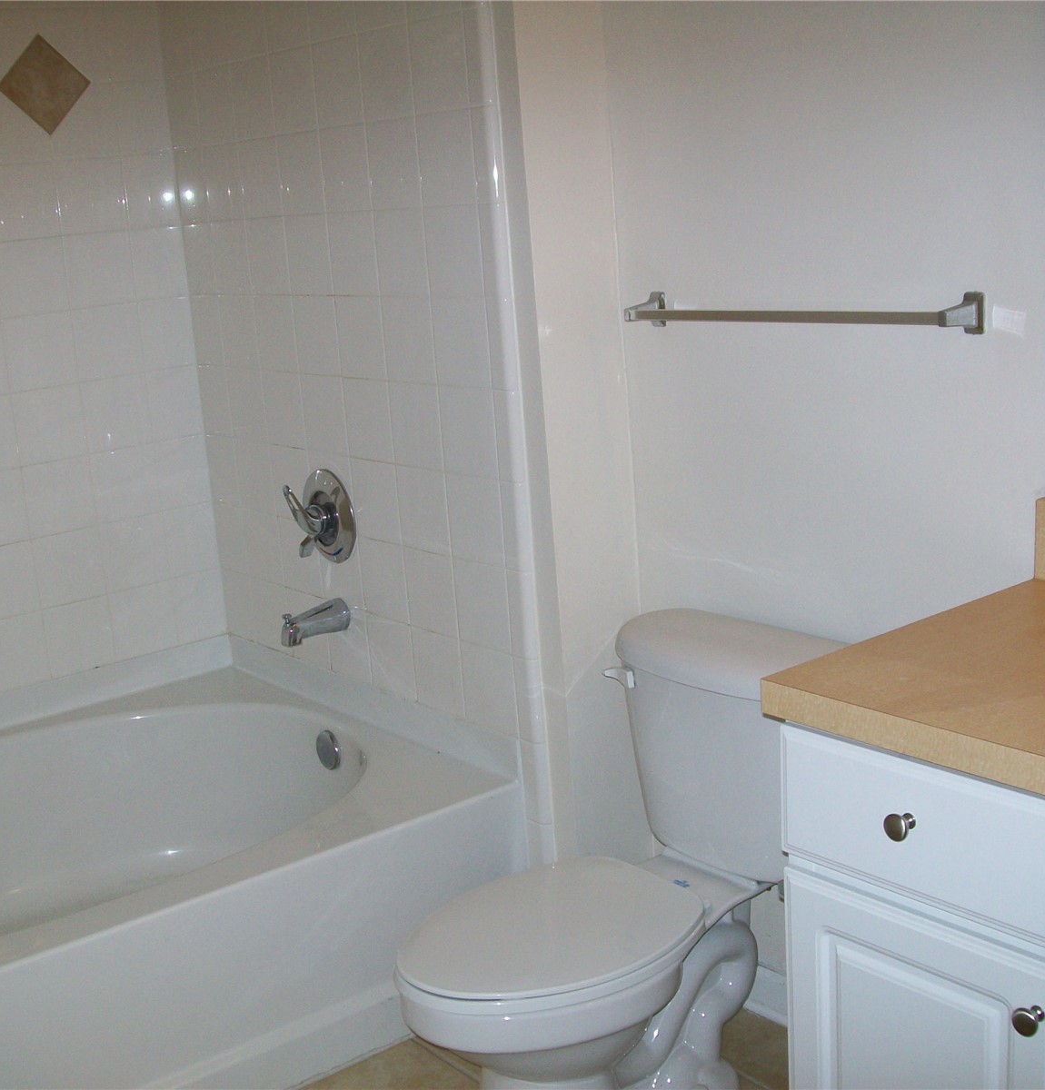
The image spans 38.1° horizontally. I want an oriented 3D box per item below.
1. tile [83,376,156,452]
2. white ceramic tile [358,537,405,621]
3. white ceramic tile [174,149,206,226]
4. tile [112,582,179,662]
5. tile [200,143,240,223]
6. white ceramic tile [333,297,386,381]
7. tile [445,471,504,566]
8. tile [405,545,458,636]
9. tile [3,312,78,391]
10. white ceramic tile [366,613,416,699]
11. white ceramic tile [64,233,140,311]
[{"bbox_3d":[-0.864,-0.280,3.223,0.151,0.151,0.009,-15,17,-37],"label":"tile"},{"bbox_3d":[-0.262,0.065,2.889,0.009,0.152,0.152,-15,17,-37],"label":"white ceramic tile"},{"bbox_3d":[-0.698,-0.759,3.212,0.010,0.152,0.129,-15,17,-38],"label":"white ceramic tile"},{"bbox_3d":[-0.830,0.164,3.317,0.152,0.152,0.009,-15,17,-37],"label":"tile"},{"bbox_3d":[-0.602,-0.733,3.067,0.009,0.152,0.152,-15,17,-37],"label":"tile"},{"bbox_3d":[-0.302,-0.386,2.817,0.009,0.152,0.152,-14,16,-37],"label":"white ceramic tile"},{"bbox_3d":[-0.078,-0.043,2.623,0.010,0.152,0.152,-15,17,-37],"label":"tile"},{"bbox_3d":[-0.172,0.084,2.811,0.010,0.151,0.152,-14,17,-38],"label":"tile"},{"bbox_3d":[-0.996,-0.398,3.124,0.152,0.152,0.009,-14,16,-37],"label":"tile"},{"bbox_3d":[-0.253,0.214,2.934,0.009,0.151,0.151,-15,17,-37],"label":"white ceramic tile"},{"bbox_3d":[-0.883,-0.574,3.154,0.151,0.151,0.009,-15,17,-37],"label":"white ceramic tile"}]

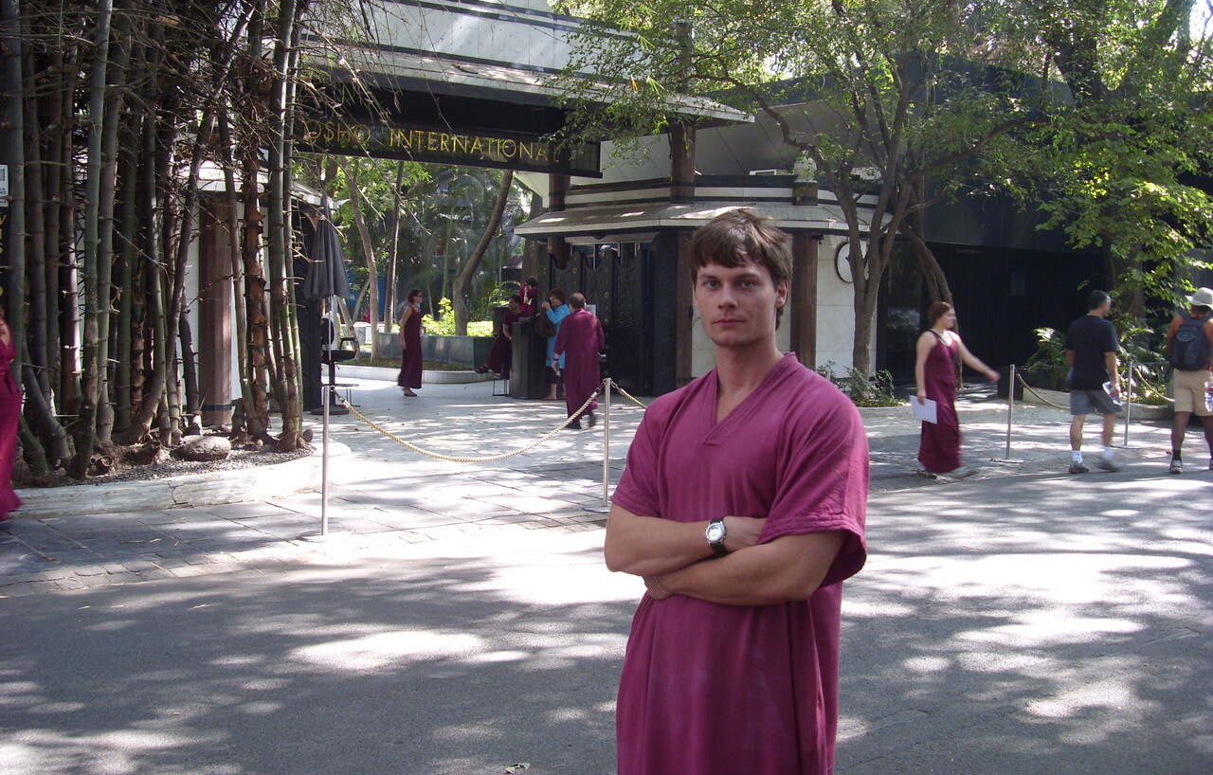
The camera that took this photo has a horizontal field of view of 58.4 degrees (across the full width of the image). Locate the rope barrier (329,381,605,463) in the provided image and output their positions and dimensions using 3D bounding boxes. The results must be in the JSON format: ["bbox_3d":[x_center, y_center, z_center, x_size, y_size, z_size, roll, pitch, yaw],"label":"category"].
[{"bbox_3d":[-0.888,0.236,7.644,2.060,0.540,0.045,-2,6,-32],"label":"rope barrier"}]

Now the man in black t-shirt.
[{"bbox_3d":[4.694,-0.047,10.369,0.380,1.740,0.480,-2,6,-33],"label":"man in black t-shirt"}]

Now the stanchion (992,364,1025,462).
[{"bbox_3d":[4.142,0.249,11.148,0.340,0.990,0.340,1,5,0],"label":"stanchion"}]

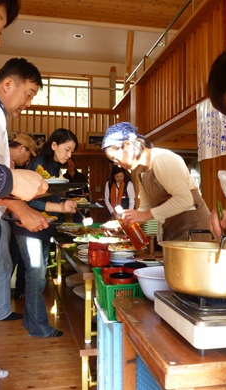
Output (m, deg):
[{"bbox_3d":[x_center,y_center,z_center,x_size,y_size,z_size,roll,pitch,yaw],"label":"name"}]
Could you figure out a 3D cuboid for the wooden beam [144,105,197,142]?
[{"bbox_3d":[0.910,-1.018,5.779,0.160,0.220,2.500,0,-2,-12],"label":"wooden beam"}]

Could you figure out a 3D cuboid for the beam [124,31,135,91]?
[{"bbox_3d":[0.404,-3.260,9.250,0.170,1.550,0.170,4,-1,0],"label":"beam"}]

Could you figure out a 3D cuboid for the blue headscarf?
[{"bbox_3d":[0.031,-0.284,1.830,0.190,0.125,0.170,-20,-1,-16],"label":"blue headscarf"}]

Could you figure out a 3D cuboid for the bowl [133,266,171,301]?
[{"bbox_3d":[0.209,0.319,1.267,0.260,0.112,0.260,0,-2,0],"label":"bowl"}]

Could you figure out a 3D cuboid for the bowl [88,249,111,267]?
[{"bbox_3d":[-0.068,0.323,1.922,0.113,0.085,0.113,0,-2,0],"label":"bowl"}]

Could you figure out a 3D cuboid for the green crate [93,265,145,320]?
[{"bbox_3d":[0.072,0.410,1.590,0.280,0.128,0.400,0,-2,-13],"label":"green crate"}]

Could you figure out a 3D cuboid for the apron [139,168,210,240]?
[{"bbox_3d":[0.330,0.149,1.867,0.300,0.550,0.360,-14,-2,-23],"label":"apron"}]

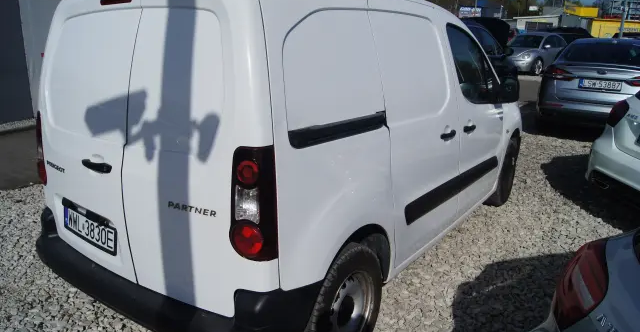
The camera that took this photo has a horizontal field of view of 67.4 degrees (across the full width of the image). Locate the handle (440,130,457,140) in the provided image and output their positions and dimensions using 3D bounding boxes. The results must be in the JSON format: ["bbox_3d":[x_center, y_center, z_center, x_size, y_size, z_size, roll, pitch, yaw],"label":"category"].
[{"bbox_3d":[0.777,-0.183,2.866,0.055,0.055,0.215,10,17,35],"label":"handle"}]

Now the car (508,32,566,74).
[{"bbox_3d":[8.181,-4.317,18.196,4.100,1.500,1.730,-12,19,-37],"label":"car"}]

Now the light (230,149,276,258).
[{"bbox_3d":[-0.243,0.147,1.734,0.150,0.440,0.165,10,17,35],"label":"light"}]

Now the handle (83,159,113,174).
[{"bbox_3d":[-1.027,0.007,2.204,0.215,0.058,0.055,10,17,35],"label":"handle"}]

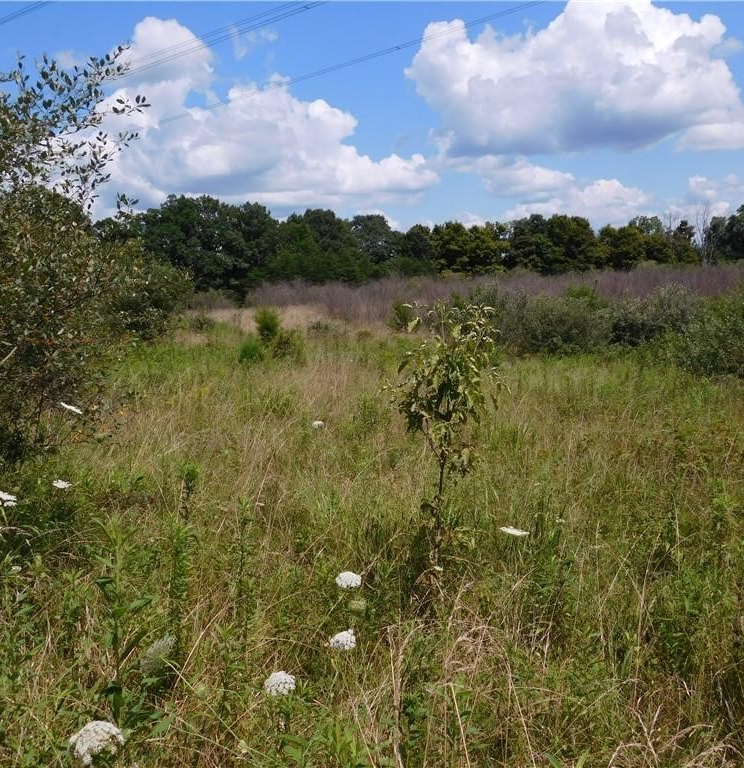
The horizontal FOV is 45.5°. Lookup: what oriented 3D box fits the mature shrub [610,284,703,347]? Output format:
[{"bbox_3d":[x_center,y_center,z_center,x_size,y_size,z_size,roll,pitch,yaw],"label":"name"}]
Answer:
[{"bbox_3d":[5.930,-1.407,18.500,1.918,1.450,1.822,0,7,0],"label":"mature shrub"}]

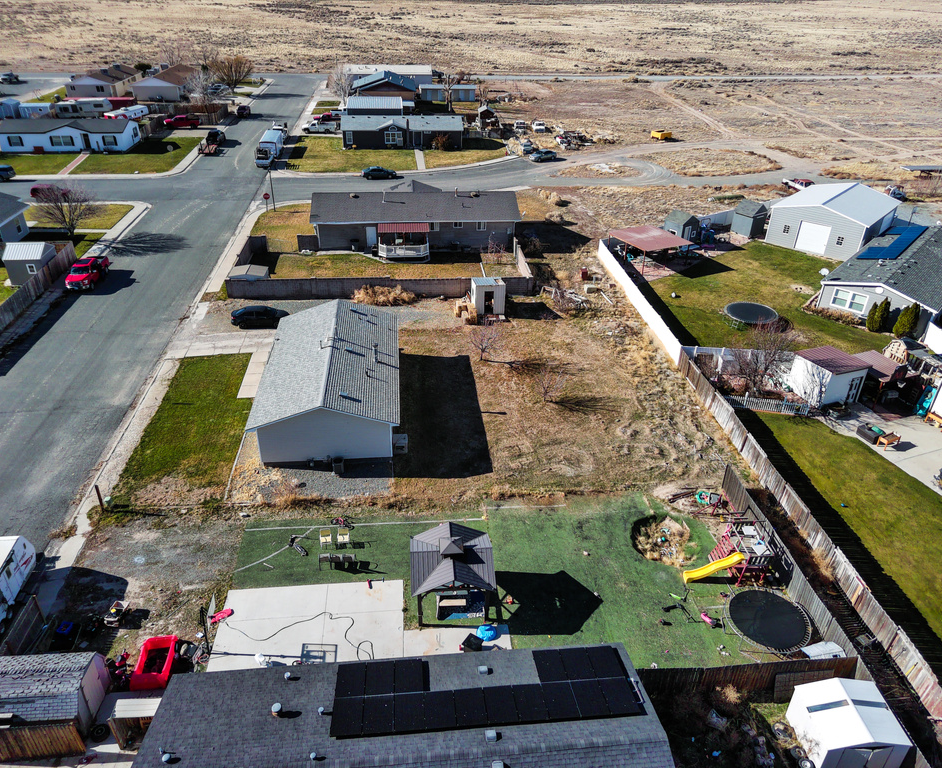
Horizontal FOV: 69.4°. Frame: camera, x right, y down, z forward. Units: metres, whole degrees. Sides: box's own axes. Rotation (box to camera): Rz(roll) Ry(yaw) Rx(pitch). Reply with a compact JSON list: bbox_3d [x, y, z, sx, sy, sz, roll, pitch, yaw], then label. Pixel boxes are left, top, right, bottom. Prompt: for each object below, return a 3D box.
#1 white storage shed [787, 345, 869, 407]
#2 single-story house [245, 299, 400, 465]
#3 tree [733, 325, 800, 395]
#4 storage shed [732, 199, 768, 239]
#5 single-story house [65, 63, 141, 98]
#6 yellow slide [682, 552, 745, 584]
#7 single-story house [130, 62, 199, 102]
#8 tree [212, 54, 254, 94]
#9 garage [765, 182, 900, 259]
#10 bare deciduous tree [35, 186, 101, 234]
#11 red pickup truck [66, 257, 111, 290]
[{"bbox_3d":[25.520,-0.606,48.779,3.280,2.950,3.740,-9,33,-17],"label":"white storage shed"},{"bbox_3d":[-9.032,-0.803,44.926,8.640,3.932,14.457,-2,31,-5],"label":"single-story house"},{"bbox_3d":[20.232,-1.829,46.687,4.600,5.000,4.400,-2,31,-5],"label":"tree"},{"bbox_3d":[32.561,-19.452,79.357,3.150,3.420,2.400,-24,40,-36],"label":"storage shed"},{"bbox_3d":[-79.302,-66.019,148.262,9.996,4.214,19.894,-2,31,-6],"label":"single-story house"},{"bbox_3d":[11.510,8.783,32.339,2.750,1.420,0.550,-3,32,-7],"label":"yellow slide"},{"bbox_3d":[-66.449,-66.746,150.147,9.770,4.490,22.200,-2,32,-6],"label":"single-story house"},{"bbox_3d":[-53.166,-69.026,151.956,8.800,7.200,8.600,-2,32,-6],"label":"tree"},{"bbox_3d":[40.025,-18.421,74.788,9.600,4.930,12.200,26,39,34],"label":"garage"},{"bbox_3d":[-41.885,-18.004,70.455,6.500,5.500,6.300,-2,31,-5],"label":"bare deciduous tree"},{"bbox_3d":[-34.489,-10.223,61.348,2.070,1.960,5.850,-2,31,-5],"label":"red pickup truck"}]

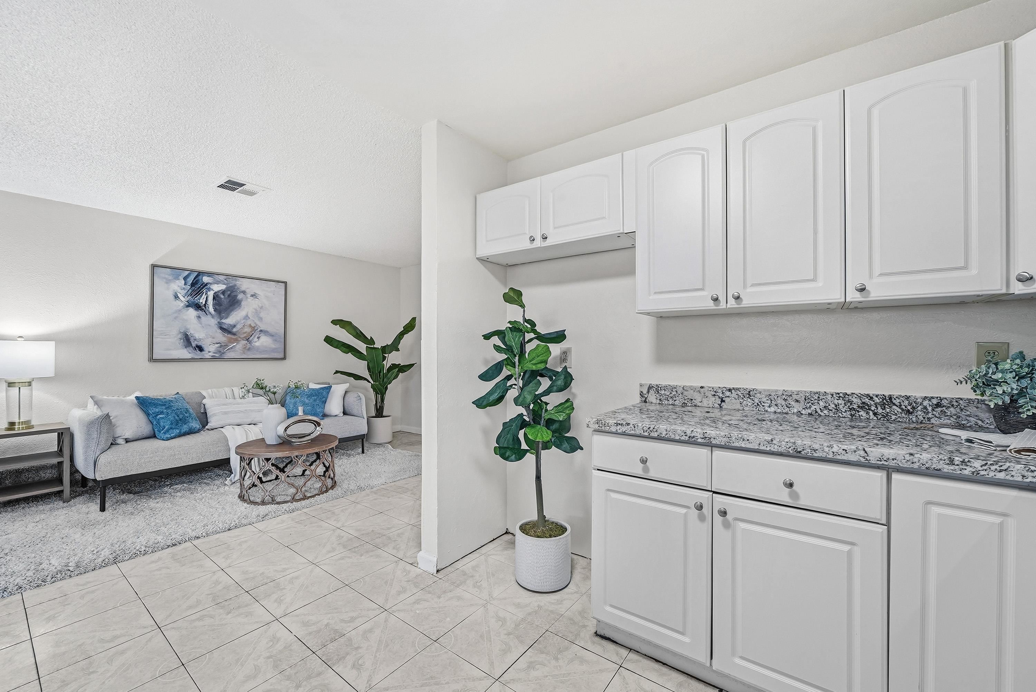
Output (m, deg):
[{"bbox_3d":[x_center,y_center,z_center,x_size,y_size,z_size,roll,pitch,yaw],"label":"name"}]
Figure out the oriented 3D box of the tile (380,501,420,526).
[{"bbox_3d":[-0.767,1.227,2.969,0.330,0.010,0.330,0,0,37],"label":"tile"}]

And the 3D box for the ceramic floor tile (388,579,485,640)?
[{"bbox_3d":[-0.373,1.225,1.890,0.331,0.010,0.331,0,-1,37],"label":"ceramic floor tile"}]

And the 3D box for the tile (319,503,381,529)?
[{"bbox_3d":[-1.219,1.222,2.902,0.325,0.010,0.325,0,-1,37],"label":"tile"}]

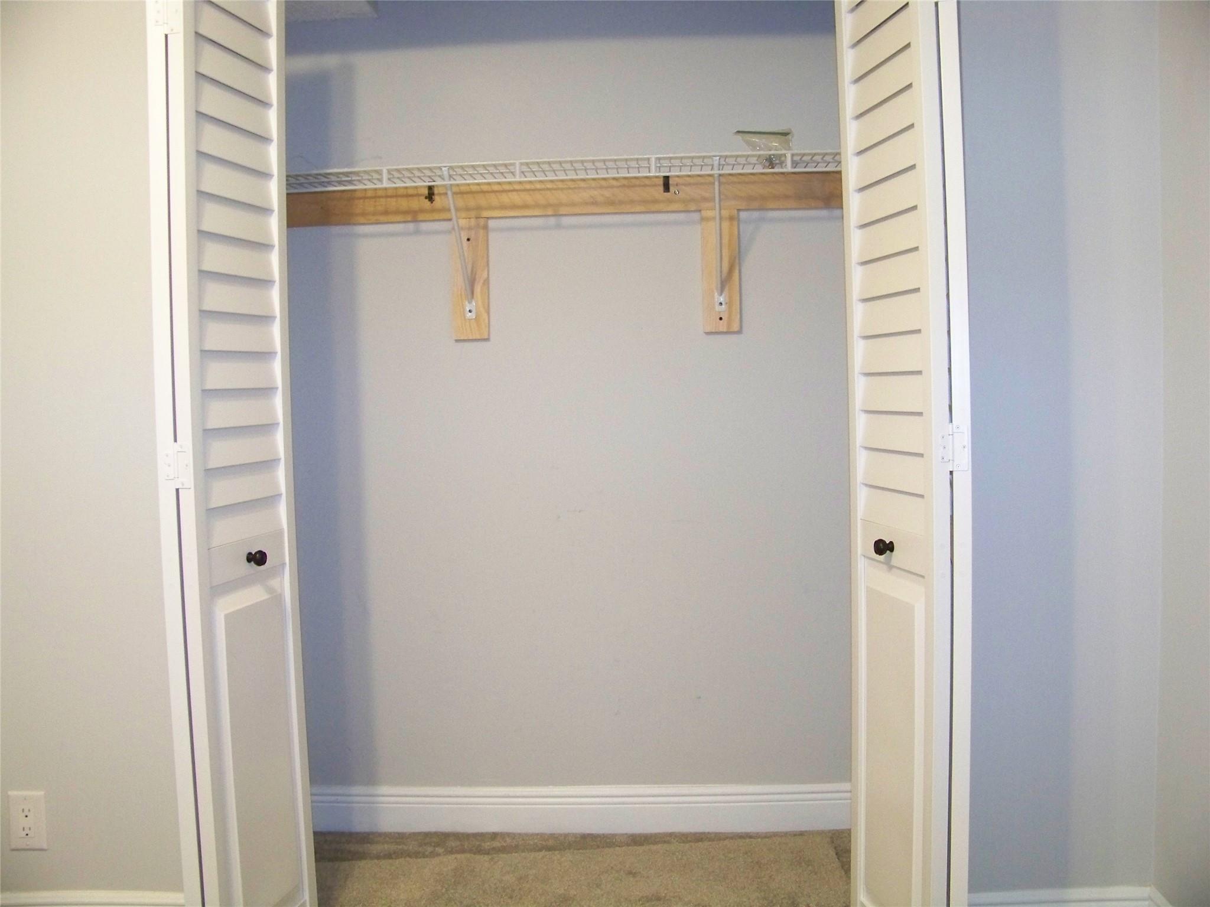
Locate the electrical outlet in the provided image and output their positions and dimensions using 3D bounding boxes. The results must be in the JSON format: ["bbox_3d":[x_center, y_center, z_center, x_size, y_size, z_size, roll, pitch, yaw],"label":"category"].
[{"bbox_3d":[-1.164,0.742,2.326,0.077,0.121,0.008,-1,3,3],"label":"electrical outlet"}]

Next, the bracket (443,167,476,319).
[{"bbox_3d":[-0.342,-0.483,2.702,0.028,0.318,0.270,-1,3,3],"label":"bracket"}]

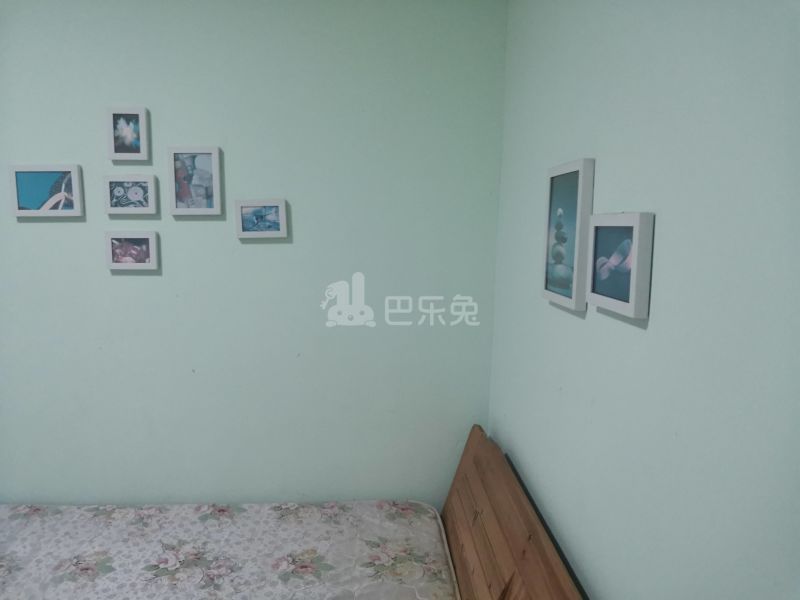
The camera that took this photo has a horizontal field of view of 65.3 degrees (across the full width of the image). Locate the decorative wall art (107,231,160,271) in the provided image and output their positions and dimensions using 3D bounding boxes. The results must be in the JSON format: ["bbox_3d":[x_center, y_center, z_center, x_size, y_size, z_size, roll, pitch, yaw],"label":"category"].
[{"bbox_3d":[-0.879,-0.162,2.053,0.162,0.122,0.023,0,7,-3],"label":"decorative wall art"}]

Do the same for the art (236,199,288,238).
[{"bbox_3d":[-0.456,-0.267,2.059,0.162,0.122,0.023,0,7,-3],"label":"art"}]

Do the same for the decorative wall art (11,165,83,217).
[{"bbox_3d":[-1.141,-0.352,2.018,0.213,0.162,0.023,0,7,-3],"label":"decorative wall art"}]

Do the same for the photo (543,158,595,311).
[{"bbox_3d":[0.357,-0.139,1.336,0.023,0.296,0.235,0,7,-3],"label":"photo"}]

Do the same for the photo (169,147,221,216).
[{"bbox_3d":[-0.666,-0.386,2.035,0.162,0.213,0.023,0,7,-3],"label":"photo"}]

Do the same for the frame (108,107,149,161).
[{"bbox_3d":[-0.873,-0.533,2.007,0.122,0.162,0.023,0,7,-3],"label":"frame"}]

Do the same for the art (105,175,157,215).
[{"bbox_3d":[-0.875,-0.342,2.031,0.162,0.122,0.023,0,7,-3],"label":"art"}]

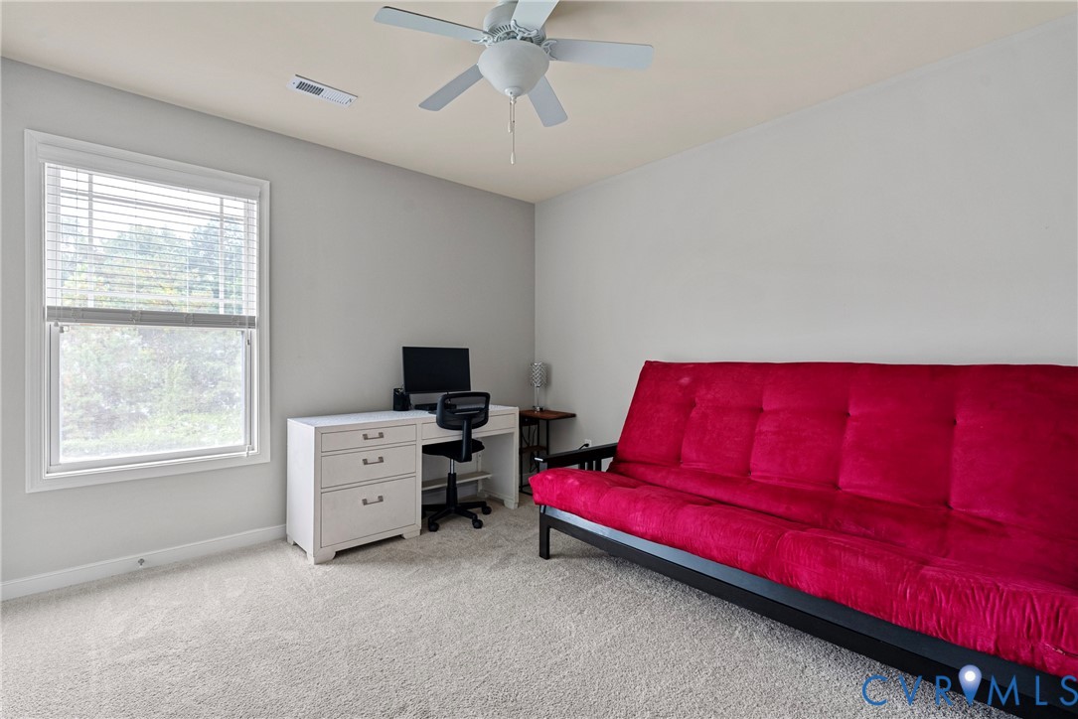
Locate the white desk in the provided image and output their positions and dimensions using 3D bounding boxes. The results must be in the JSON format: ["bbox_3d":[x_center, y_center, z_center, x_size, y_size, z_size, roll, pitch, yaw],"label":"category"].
[{"bbox_3d":[-0.832,0.731,3.218,1.445,0.738,0.465,0,0,-42],"label":"white desk"}]

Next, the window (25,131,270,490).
[{"bbox_3d":[-2.016,-0.225,2.572,1.015,1.690,0.100,0,0,-42],"label":"window"}]

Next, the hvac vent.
[{"bbox_3d":[-1.105,-1.362,2.456,0.305,0.020,0.137,0,0,-42],"label":"hvac vent"}]

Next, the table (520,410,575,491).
[{"bbox_3d":[0.024,0.772,3.889,0.370,0.655,0.460,0,0,-42],"label":"table"}]

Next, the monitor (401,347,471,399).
[{"bbox_3d":[-0.733,0.085,3.496,0.545,0.335,0.070,0,-5,-42],"label":"monitor"}]

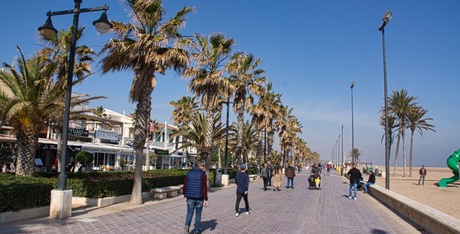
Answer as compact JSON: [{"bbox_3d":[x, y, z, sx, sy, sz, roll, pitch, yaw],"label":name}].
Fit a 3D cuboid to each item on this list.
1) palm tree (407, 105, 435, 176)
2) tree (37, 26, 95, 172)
[{"bbox_3d":[30.522,3.831,56.774,4.600,11.940,4.600,-1,-8,15],"label":"palm tree"},{"bbox_3d":[-10.821,-0.818,22.677,3.600,10.447,3.600,-1,-8,15],"label":"tree"}]

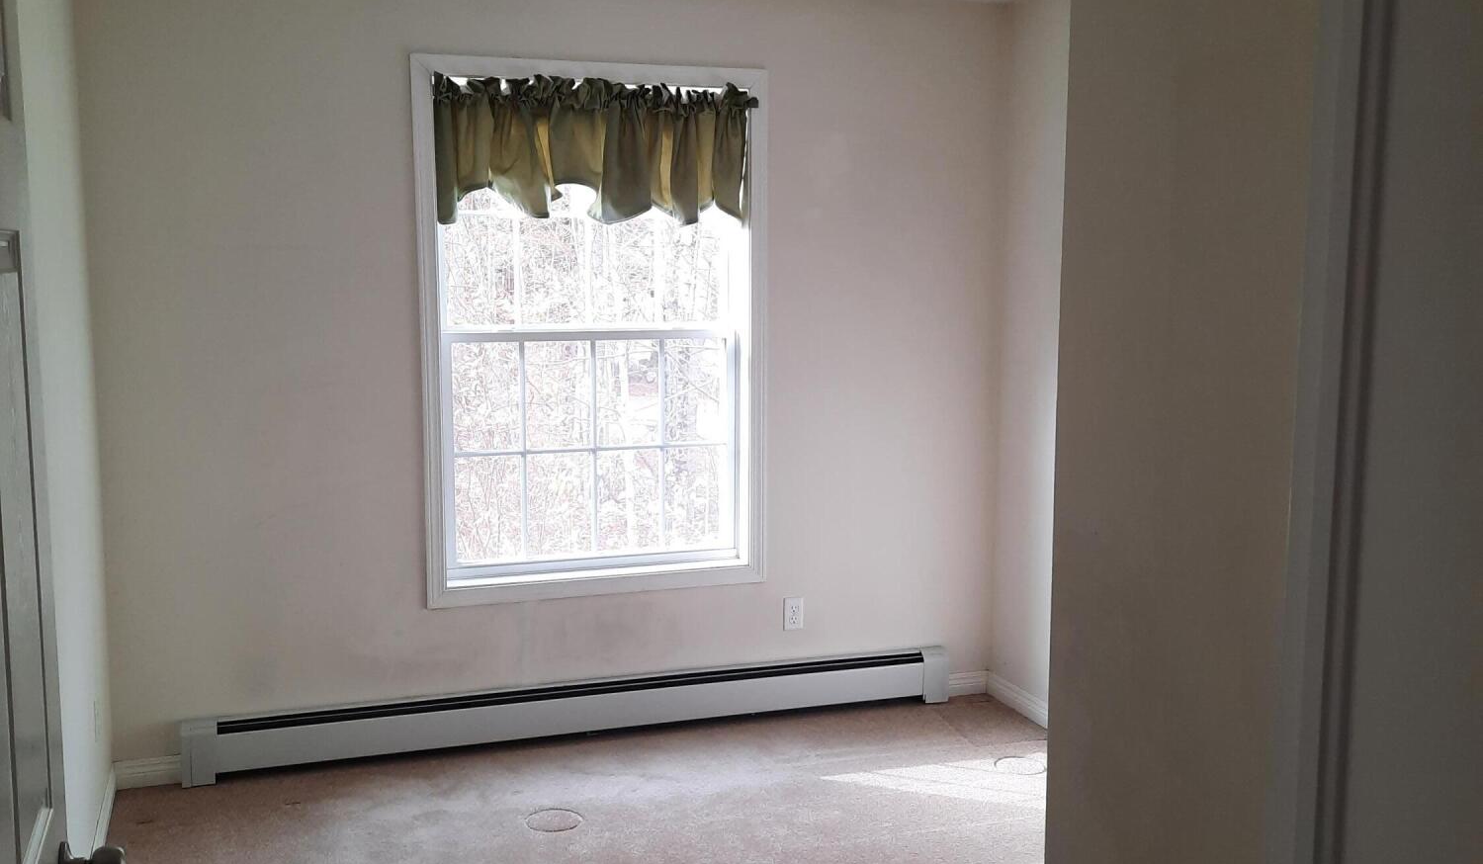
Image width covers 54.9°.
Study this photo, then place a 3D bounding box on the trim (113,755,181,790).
[{"bbox_3d":[-1.746,1.005,4.208,0.192,0.084,0.018,-2,8,-19],"label":"trim"}]

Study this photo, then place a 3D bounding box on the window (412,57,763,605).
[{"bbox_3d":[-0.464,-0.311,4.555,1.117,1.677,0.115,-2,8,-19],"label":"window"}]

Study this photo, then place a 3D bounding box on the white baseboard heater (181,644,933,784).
[{"bbox_3d":[-0.464,0.906,4.625,2.512,0.184,0.070,-2,8,-19],"label":"white baseboard heater"}]

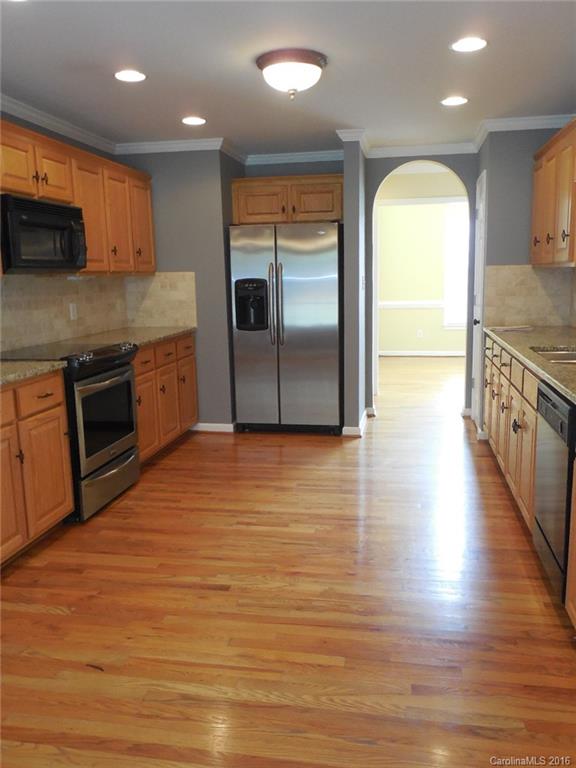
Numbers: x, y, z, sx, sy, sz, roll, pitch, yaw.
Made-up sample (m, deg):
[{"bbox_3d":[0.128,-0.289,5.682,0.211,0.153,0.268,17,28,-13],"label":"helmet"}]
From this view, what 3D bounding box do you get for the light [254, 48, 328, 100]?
[{"bbox_3d":[0.018,-1.546,3.149,0.368,0.204,0.368,1,10,11],"label":"light"}]

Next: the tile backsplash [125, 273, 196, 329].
[{"bbox_3d":[-1.094,-0.711,5.304,0.632,0.470,0.018,1,10,11],"label":"tile backsplash"}]

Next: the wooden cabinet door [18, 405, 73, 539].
[{"bbox_3d":[-1.224,0.428,3.151,0.022,0.598,0.393,1,10,11],"label":"wooden cabinet door"}]

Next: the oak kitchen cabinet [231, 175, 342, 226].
[{"bbox_3d":[0.053,-1.595,5.462,0.975,0.376,0.458,1,10,11],"label":"oak kitchen cabinet"}]

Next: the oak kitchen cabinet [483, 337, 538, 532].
[{"bbox_3d":[1.669,0.188,3.873,0.601,0.844,1.990,1,10,11],"label":"oak kitchen cabinet"}]

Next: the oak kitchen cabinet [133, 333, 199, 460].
[{"bbox_3d":[-1.210,0.075,4.834,0.634,0.844,1.244,1,10,11],"label":"oak kitchen cabinet"}]

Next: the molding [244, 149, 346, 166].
[{"bbox_3d":[0.079,-2.069,5.684,0.976,0.084,0.076,1,10,11],"label":"molding"}]

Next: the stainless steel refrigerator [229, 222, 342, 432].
[{"bbox_3d":[0.054,-0.491,5.532,0.903,1.756,0.820,1,10,11],"label":"stainless steel refrigerator"}]

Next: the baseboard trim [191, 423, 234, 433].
[{"bbox_3d":[-0.678,0.384,5.498,0.395,0.080,0.019,1,10,11],"label":"baseboard trim"}]

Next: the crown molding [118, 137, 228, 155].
[{"bbox_3d":[-0.966,-1.919,5.035,0.977,0.083,0.070,1,10,11],"label":"crown molding"}]

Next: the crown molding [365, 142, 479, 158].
[{"bbox_3d":[1.177,-2.057,5.474,0.969,0.084,0.076,1,10,11],"label":"crown molding"}]

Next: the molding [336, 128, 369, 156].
[{"bbox_3d":[0.557,-1.989,5.176,0.223,0.084,0.880,1,10,11],"label":"molding"}]

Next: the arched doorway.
[{"bbox_3d":[1.232,-0.849,5.782,0.857,2.317,0.150,1,10,11],"label":"arched doorway"}]

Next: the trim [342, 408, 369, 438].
[{"bbox_3d":[0.611,0.336,5.594,0.171,0.080,0.797,1,10,11],"label":"trim"}]

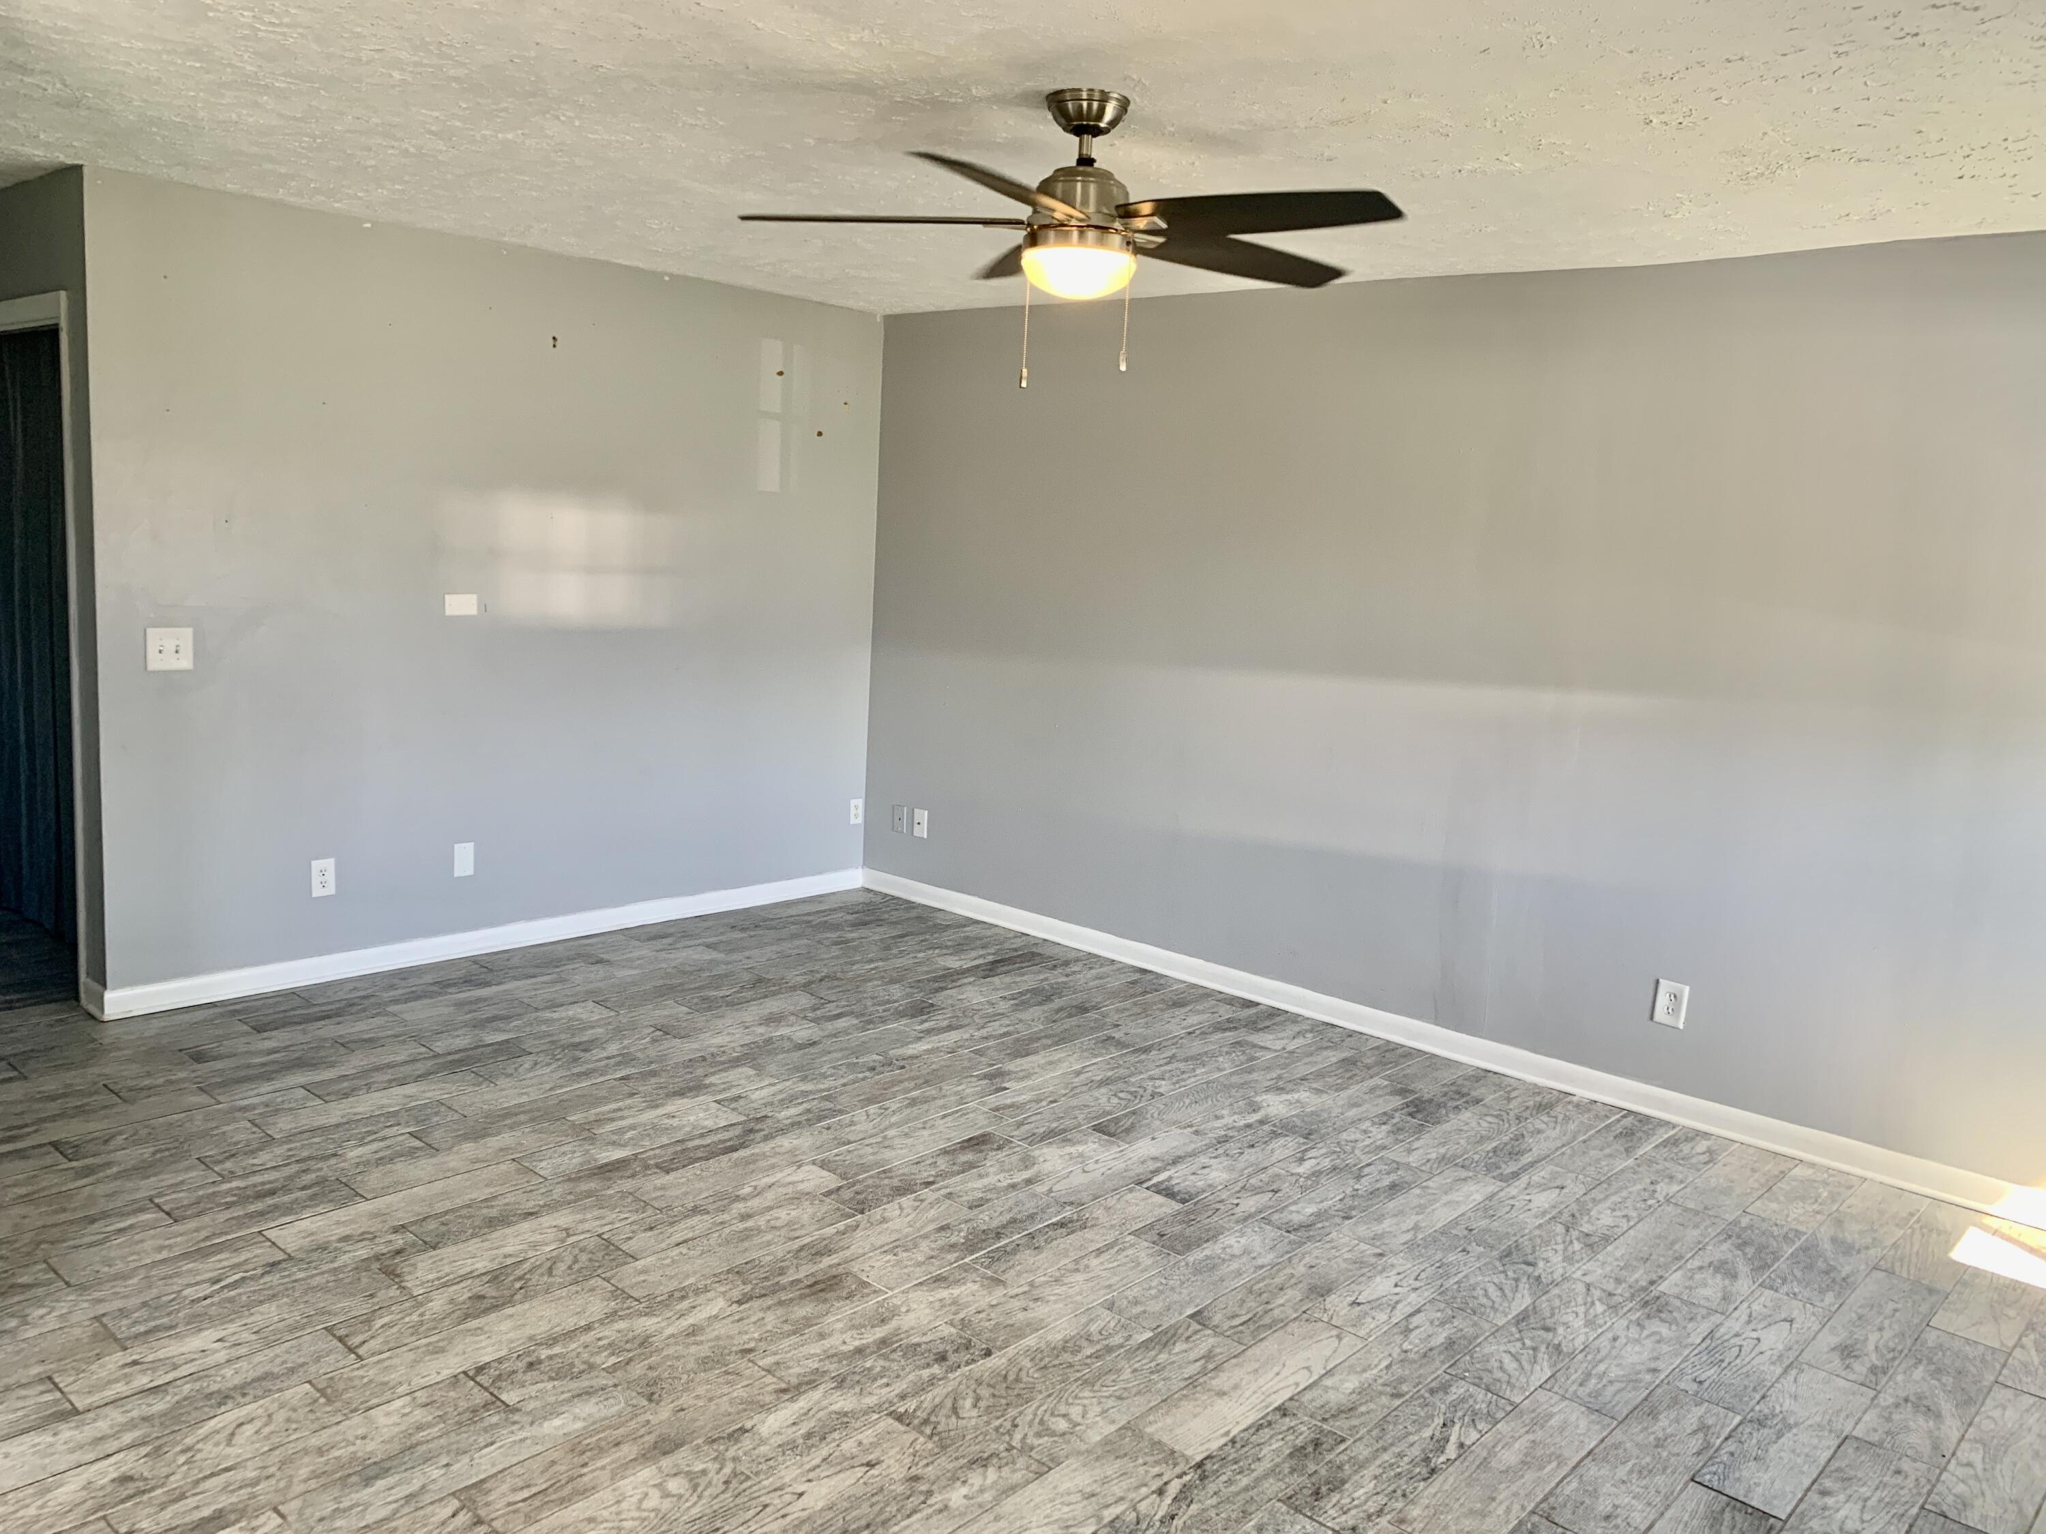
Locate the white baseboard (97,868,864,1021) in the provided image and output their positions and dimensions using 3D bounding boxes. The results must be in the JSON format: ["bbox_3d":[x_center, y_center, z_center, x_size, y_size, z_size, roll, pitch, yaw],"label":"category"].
[{"bbox_3d":[-1.706,0.595,5.646,0.016,0.088,2.997,11,12,41],"label":"white baseboard"}]

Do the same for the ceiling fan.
[{"bbox_3d":[0.098,-1.115,3.024,1.320,0.385,1.320,3,9,0],"label":"ceiling fan"}]

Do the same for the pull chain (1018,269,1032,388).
[{"bbox_3d":[0.007,-0.887,3.110,0.012,0.239,0.012,3,9,0],"label":"pull chain"}]

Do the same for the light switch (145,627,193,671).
[{"bbox_3d":[-2.516,-0.346,4.534,0.014,0.122,0.123,11,12,41],"label":"light switch"}]

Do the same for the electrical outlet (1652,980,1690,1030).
[{"bbox_3d":[1.868,0.685,4.427,0.079,0.123,0.009,11,12,41],"label":"electrical outlet"}]

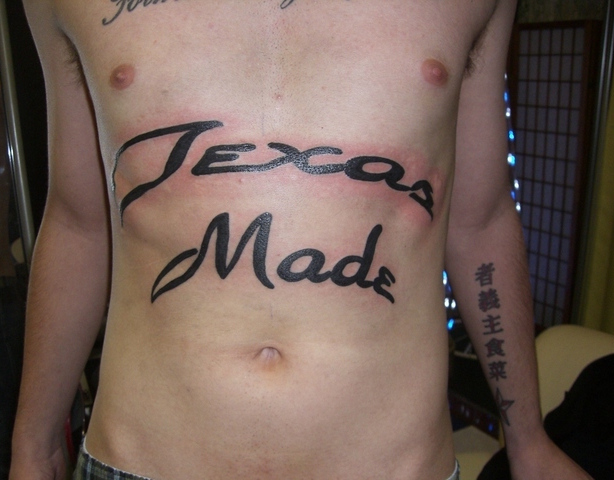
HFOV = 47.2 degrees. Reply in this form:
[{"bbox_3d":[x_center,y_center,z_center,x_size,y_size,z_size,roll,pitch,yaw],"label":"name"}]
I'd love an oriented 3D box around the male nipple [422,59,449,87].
[{"bbox_3d":[0.101,-0.131,0.550,0.022,0.021,0.008,-5,16,-16],"label":"male nipple"}]

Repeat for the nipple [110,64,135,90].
[{"bbox_3d":[-0.144,-0.127,0.550,0.021,0.020,0.008,5,16,16],"label":"nipple"}]

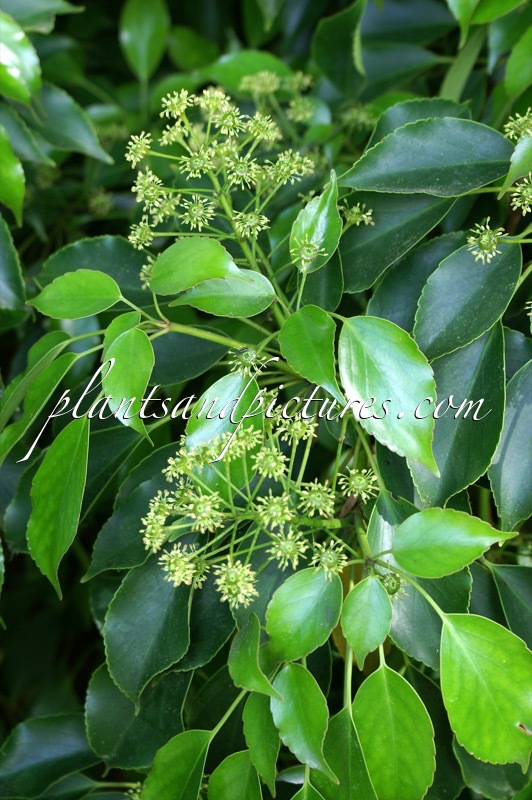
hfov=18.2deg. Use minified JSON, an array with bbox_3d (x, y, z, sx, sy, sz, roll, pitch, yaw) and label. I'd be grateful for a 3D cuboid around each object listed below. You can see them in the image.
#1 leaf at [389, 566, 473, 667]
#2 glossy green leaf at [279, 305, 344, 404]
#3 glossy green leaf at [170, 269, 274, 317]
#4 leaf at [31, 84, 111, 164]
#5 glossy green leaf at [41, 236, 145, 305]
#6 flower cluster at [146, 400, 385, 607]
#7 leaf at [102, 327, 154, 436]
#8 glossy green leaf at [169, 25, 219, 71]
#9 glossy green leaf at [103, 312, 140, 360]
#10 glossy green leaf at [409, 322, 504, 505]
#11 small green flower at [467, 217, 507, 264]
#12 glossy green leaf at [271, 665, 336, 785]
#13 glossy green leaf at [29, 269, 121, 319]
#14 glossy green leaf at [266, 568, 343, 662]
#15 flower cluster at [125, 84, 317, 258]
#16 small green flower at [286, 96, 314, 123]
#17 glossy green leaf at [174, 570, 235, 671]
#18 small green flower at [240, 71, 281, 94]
[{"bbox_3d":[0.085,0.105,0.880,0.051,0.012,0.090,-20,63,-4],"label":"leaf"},{"bbox_3d":[0.021,-0.021,0.750,0.029,0.051,0.014,-19,-21,-1],"label":"glossy green leaf"},{"bbox_3d":[-0.022,-0.054,0.840,0.054,0.011,0.028,-5,60,-3],"label":"glossy green leaf"},{"bbox_3d":[-0.113,-0.158,0.950,0.072,0.012,0.036,39,63,15],"label":"leaf"},{"bbox_3d":[-0.092,-0.067,0.890,0.065,0.015,0.045,-10,59,1],"label":"glossy green leaf"},{"bbox_3d":[-0.003,0.047,0.745,0.104,0.088,0.078,0,18,0],"label":"flower cluster"},{"bbox_3d":[-0.062,-0.008,0.750,0.024,0.014,0.055,-11,65,1],"label":"leaf"},{"bbox_3d":[-0.044,-0.211,1.000,0.036,0.012,0.025,39,72,16],"label":"glossy green leaf"},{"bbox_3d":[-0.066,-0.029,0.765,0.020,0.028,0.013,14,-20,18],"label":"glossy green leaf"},{"bbox_3d":[0.090,0.008,0.785,0.048,0.097,0.017,17,-11,13],"label":"glossy green leaf"},{"bbox_3d":[0.112,-0.081,0.845,0.021,0.021,0.015,-7,-22,16],"label":"small green flower"},{"bbox_3d":[0.019,0.160,0.820,0.029,0.058,0.014,-22,-12,6],"label":"glossy green leaf"},{"bbox_3d":[-0.095,-0.050,0.825,0.046,0.009,0.026,-3,63,-10],"label":"glossy green leaf"},{"bbox_3d":[0.018,0.102,0.795,0.033,0.013,0.049,19,70,14],"label":"glossy green leaf"},{"bbox_3d":[-0.024,-0.118,0.860,0.096,0.078,0.075,-11,18,3],"label":"flower cluster"},{"bbox_3d":[0.020,-0.169,0.970,0.017,0.011,0.017,4,41,-4],"label":"small green flower"},{"bbox_3d":[-0.035,0.108,0.845,0.040,0.072,0.013,25,-17,5],"label":"glossy green leaf"},{"bbox_3d":[-0.003,-0.185,0.970,0.021,0.011,0.018,0,16,0],"label":"small green flower"}]

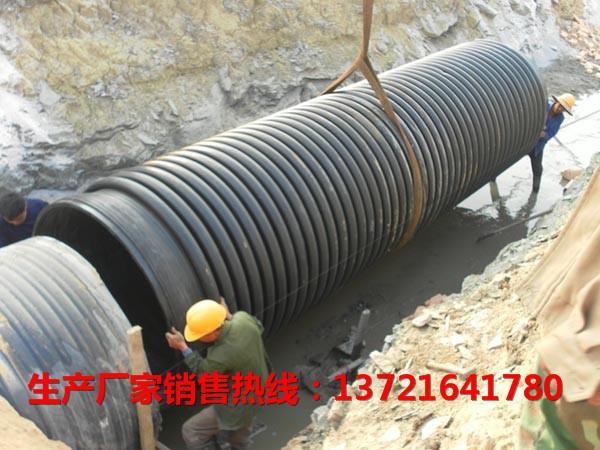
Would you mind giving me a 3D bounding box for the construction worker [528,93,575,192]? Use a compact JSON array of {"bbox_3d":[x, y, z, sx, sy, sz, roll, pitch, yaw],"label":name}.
[{"bbox_3d":[3.323,-1.083,9.150,0.650,1.480,0.600,16,31,26],"label":"construction worker"}]

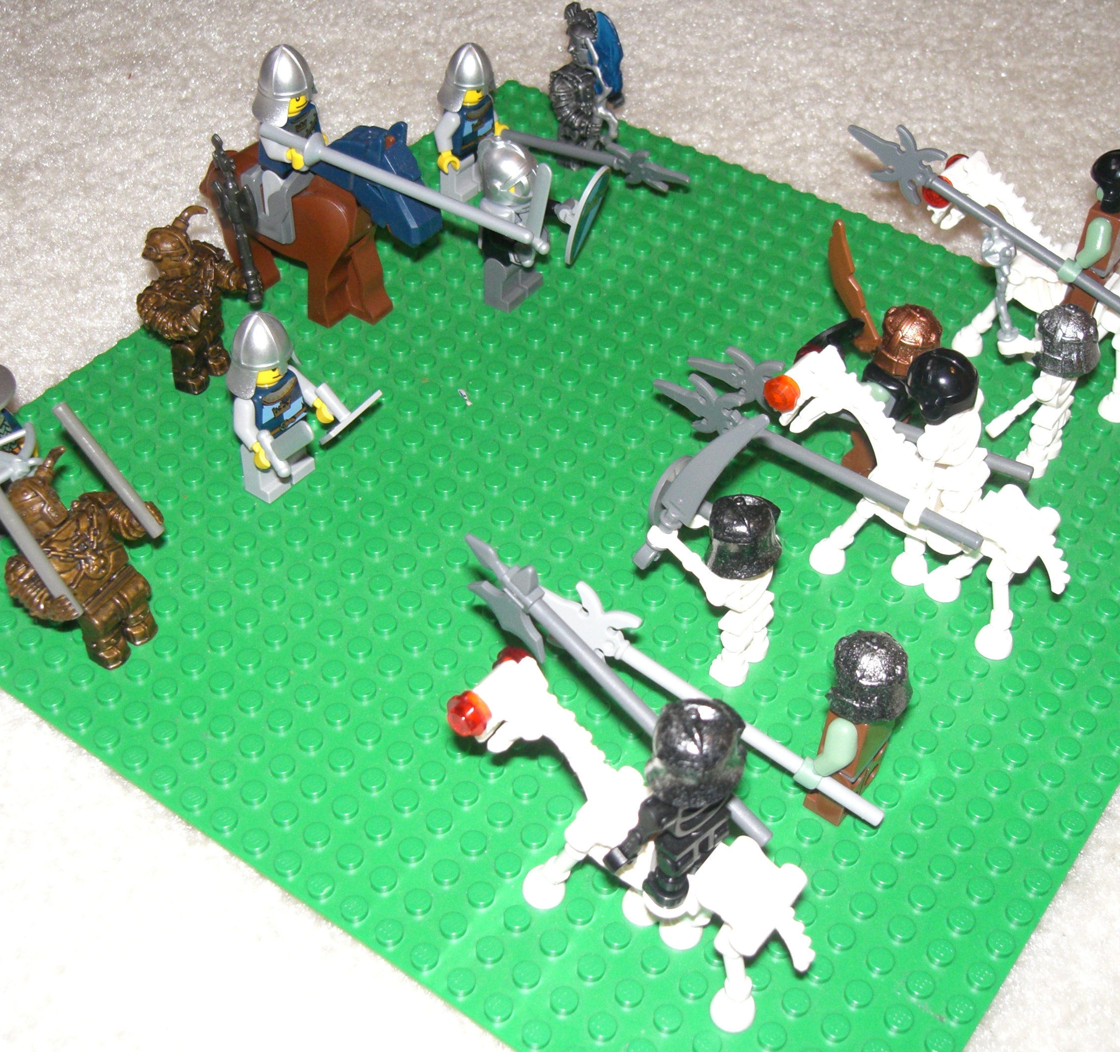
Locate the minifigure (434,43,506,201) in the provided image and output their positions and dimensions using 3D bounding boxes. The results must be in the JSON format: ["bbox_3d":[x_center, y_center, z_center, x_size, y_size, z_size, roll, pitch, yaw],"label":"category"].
[{"bbox_3d":[-0.025,-0.113,0.425,0.019,0.044,0.025,28,51,24],"label":"minifigure"}]

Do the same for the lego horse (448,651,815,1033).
[{"bbox_3d":[0.013,0.054,0.261,0.068,0.050,0.017,28,51,23],"label":"lego horse"}]

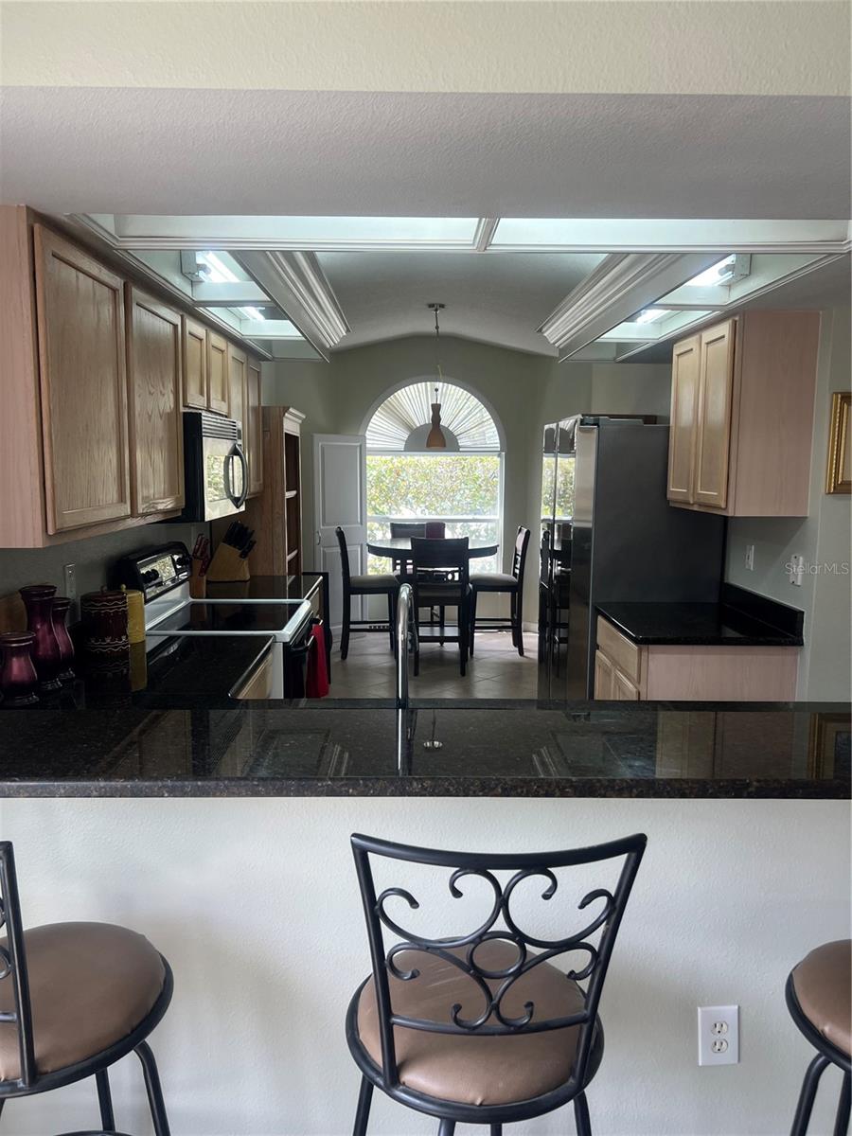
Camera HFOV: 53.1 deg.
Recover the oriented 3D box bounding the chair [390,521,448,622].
[{"bbox_3d":[-0.081,0.139,7.466,0.430,1.030,0.520,0,7,2],"label":"chair"}]

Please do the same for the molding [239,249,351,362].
[{"bbox_3d":[-0.478,-1.111,3.601,0.130,0.190,2.550,0,7,-1],"label":"molding"}]

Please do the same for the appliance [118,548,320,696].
[{"bbox_3d":[-0.848,0.522,3.644,0.710,1.189,0.762,0,7,-1],"label":"appliance"}]

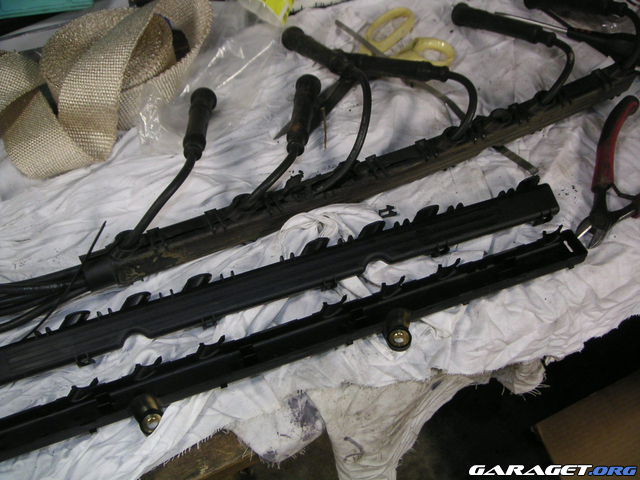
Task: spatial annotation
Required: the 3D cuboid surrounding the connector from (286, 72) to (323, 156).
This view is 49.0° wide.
[{"bbox_3d":[-0.014,-0.107,0.605,0.022,0.022,0.096,5,45,4],"label":"connector"}]

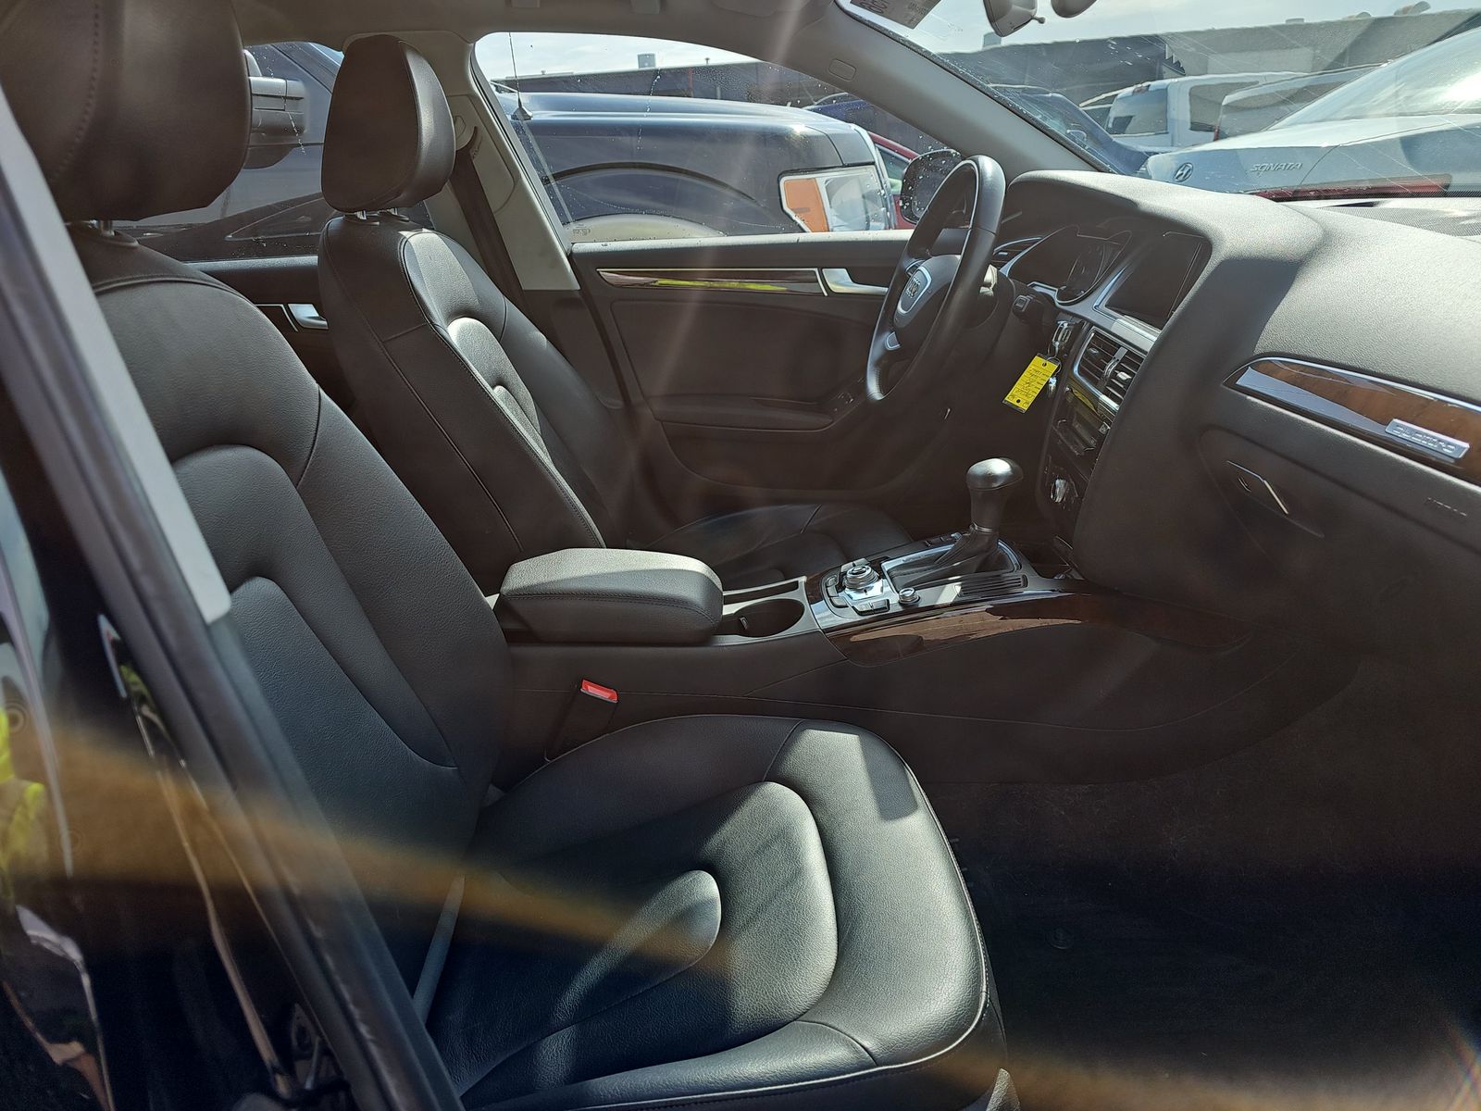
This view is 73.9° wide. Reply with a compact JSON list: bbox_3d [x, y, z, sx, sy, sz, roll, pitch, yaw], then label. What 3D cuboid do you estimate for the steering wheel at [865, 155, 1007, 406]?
[{"bbox_3d":[0.298,-0.394,1.456,0.100,0.375,0.375,19,17,-11],"label":"steering wheel"}]

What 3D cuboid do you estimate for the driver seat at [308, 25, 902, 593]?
[{"bbox_3d":[-0.139,-0.247,1.473,0.830,0.950,0.530,-2,20,-4],"label":"driver seat"}]

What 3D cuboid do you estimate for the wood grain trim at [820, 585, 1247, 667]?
[{"bbox_3d":[0.330,0.079,1.122,0.460,0.070,0.090,-2,20,-4],"label":"wood grain trim"}]

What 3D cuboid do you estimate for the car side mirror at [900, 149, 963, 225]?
[{"bbox_3d":[0.408,-0.725,1.936,0.140,0.150,0.210,-5,20,-11],"label":"car side mirror"}]

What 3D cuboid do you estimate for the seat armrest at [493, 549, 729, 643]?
[{"bbox_3d":[-0.150,0.039,1.186,0.265,0.075,0.160,-2,20,-4],"label":"seat armrest"}]

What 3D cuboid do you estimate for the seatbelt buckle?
[{"bbox_3d":[-0.180,0.193,1.111,0.050,0.110,0.028,25,16,-13],"label":"seatbelt buckle"}]

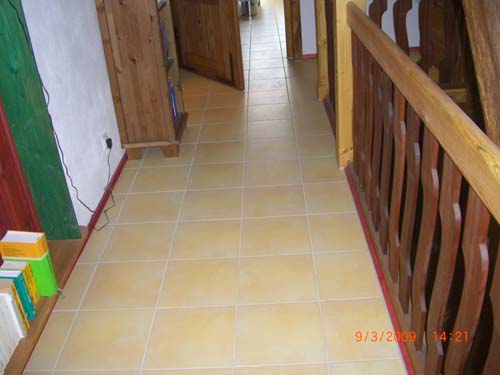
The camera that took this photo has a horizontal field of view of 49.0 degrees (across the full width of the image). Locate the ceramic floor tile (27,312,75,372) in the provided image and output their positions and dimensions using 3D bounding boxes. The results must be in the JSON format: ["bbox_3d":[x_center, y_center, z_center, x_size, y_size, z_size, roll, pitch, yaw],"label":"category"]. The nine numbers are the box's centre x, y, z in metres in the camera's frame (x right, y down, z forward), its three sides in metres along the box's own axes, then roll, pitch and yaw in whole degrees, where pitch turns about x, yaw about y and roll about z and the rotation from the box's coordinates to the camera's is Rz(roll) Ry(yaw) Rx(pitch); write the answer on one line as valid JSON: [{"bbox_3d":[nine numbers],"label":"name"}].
[{"bbox_3d":[-0.719,0.562,2.004,0.088,0.010,0.306,-3,28,3],"label":"ceramic floor tile"}]

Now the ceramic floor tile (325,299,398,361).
[{"bbox_3d":[0.409,0.542,2.102,0.254,0.010,0.331,-3,29,3],"label":"ceramic floor tile"}]

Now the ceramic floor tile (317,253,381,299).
[{"bbox_3d":[0.414,0.384,2.392,0.249,0.010,0.329,-3,29,3],"label":"ceramic floor tile"}]

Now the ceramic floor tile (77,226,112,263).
[{"bbox_3d":[-0.731,0.271,2.623,0.093,0.010,0.315,-3,29,2],"label":"ceramic floor tile"}]

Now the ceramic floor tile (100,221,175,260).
[{"bbox_3d":[-0.525,0.260,2.614,0.315,0.010,0.315,-3,29,2],"label":"ceramic floor tile"}]

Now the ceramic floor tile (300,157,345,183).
[{"bbox_3d":[0.402,-0.091,3.051,0.240,0.010,0.306,-3,28,3],"label":"ceramic floor tile"}]

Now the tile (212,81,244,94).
[{"bbox_3d":[-0.178,-0.872,4.775,0.331,0.010,0.331,-3,29,3],"label":"tile"}]

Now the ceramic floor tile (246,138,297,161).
[{"bbox_3d":[0.141,-0.243,3.582,0.329,0.010,0.329,-3,29,3],"label":"ceramic floor tile"}]

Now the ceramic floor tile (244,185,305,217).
[{"bbox_3d":[0.121,0.074,2.867,0.315,0.010,0.315,-3,29,2],"label":"ceramic floor tile"}]

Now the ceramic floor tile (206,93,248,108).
[{"bbox_3d":[-0.183,-0.711,4.481,0.331,0.010,0.331,-3,29,3],"label":"ceramic floor tile"}]

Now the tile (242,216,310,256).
[{"bbox_3d":[0.123,0.236,2.703,0.331,0.010,0.331,-3,29,3],"label":"tile"}]

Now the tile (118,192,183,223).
[{"bbox_3d":[-0.538,0.113,3.025,0.329,0.010,0.329,-3,29,3],"label":"tile"}]

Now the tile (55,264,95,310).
[{"bbox_3d":[-0.767,0.445,2.447,0.098,0.010,0.329,-3,29,3],"label":"tile"}]

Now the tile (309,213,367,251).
[{"bbox_3d":[0.399,0.213,2.573,0.237,0.010,0.315,-3,29,2],"label":"tile"}]

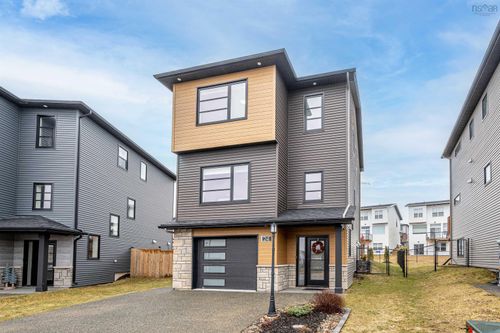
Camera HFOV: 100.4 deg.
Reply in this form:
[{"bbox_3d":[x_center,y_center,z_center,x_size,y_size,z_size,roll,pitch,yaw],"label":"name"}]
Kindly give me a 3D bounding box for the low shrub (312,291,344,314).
[{"bbox_3d":[2.100,3.630,5.600,0.750,0.520,0.700,-1,-8,8],"label":"low shrub"}]

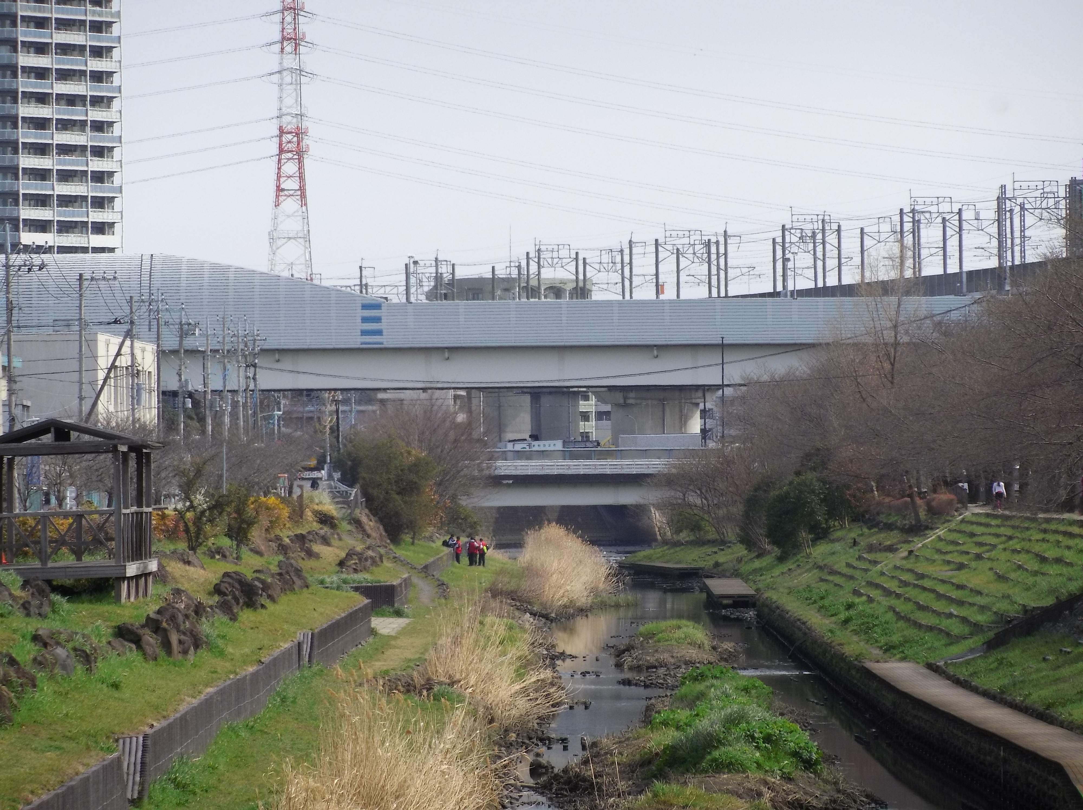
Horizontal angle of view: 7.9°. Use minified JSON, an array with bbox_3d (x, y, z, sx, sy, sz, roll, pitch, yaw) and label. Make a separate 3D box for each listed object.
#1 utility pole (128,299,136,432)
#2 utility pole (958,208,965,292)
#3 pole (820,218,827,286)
[{"bbox_3d":[-22.203,-0.039,425.000,0.300,11.800,0.300,-1,-1,0],"label":"utility pole"},{"bbox_3d":[41.460,-15.045,772.000,0.360,8.800,0.360,-1,-1,0],"label":"utility pole"},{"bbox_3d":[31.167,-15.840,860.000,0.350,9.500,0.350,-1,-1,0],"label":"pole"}]

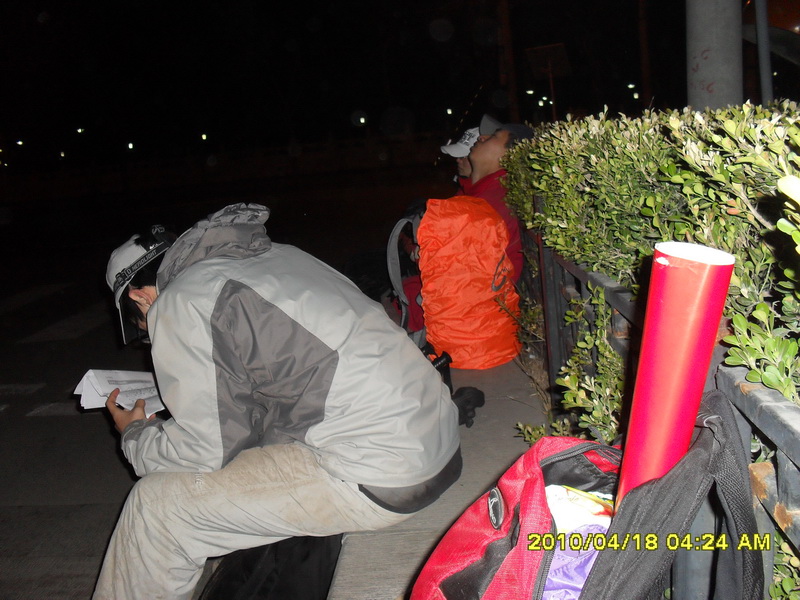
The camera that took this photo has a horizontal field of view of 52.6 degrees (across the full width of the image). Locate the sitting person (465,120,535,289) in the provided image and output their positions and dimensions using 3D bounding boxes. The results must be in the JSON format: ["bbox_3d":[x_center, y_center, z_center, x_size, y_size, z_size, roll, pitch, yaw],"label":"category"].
[{"bbox_3d":[0.177,-0.087,3.304,0.750,1.230,0.500,-5,11,2],"label":"sitting person"}]

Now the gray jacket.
[{"bbox_3d":[-0.199,0.103,1.779,0.660,0.590,0.500,-4,11,10],"label":"gray jacket"}]

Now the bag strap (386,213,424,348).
[{"bbox_3d":[0.027,-0.072,2.810,0.130,0.460,0.090,-5,11,2],"label":"bag strap"}]

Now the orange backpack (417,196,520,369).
[{"bbox_3d":[0.253,-0.077,2.876,0.330,0.600,0.330,-3,11,14],"label":"orange backpack"}]

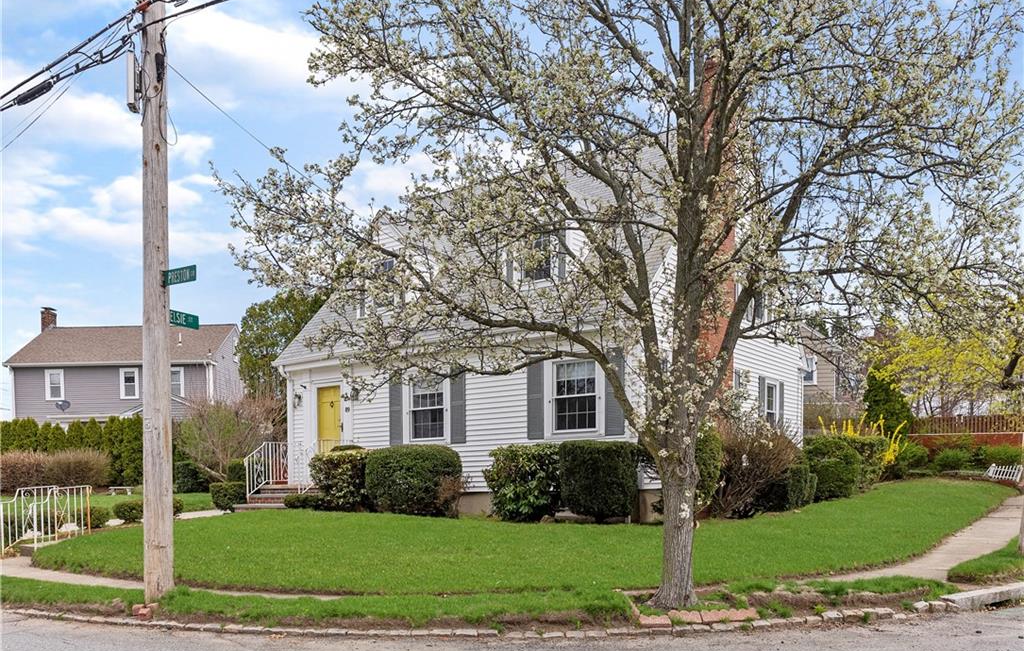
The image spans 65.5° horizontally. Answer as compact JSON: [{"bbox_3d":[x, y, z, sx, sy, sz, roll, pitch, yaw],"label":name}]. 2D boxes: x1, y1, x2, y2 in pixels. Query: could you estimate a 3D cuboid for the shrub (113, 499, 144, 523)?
[{"bbox_3d":[-7.434,3.600,15.500,0.680,0.490,0.660,-5,-7,34],"label":"shrub"}]

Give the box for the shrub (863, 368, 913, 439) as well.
[{"bbox_3d":[12.257,2.873,26.000,1.750,3.100,1.700,-4,-8,25],"label":"shrub"}]

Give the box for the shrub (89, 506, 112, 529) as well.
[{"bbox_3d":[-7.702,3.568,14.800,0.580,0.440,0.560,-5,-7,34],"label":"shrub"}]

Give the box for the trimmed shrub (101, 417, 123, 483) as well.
[{"bbox_3d":[-17.599,5.493,35.000,1.000,2.900,1.000,-1,-6,0],"label":"trimmed shrub"}]

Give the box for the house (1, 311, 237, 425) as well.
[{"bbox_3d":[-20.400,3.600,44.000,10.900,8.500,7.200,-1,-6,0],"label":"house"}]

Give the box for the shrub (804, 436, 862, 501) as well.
[{"bbox_3d":[7.669,3.411,19.000,1.400,1.500,1.350,-6,-9,37],"label":"shrub"}]

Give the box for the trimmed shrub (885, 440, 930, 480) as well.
[{"bbox_3d":[11.123,3.797,22.400,1.300,1.100,1.200,-6,-9,37],"label":"trimmed shrub"}]

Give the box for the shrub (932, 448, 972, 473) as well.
[{"bbox_3d":[12.691,3.913,23.000,1.150,0.750,1.050,-6,-9,37],"label":"shrub"}]

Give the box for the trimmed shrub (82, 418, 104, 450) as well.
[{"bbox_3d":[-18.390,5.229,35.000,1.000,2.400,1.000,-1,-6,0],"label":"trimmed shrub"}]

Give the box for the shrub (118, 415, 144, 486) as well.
[{"bbox_3d":[-14.692,4.846,31.000,1.100,2.850,1.100,3,-8,-25],"label":"shrub"}]

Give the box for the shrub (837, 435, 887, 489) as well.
[{"bbox_3d":[9.179,3.551,20.800,1.350,1.400,1.300,-6,-9,37],"label":"shrub"}]

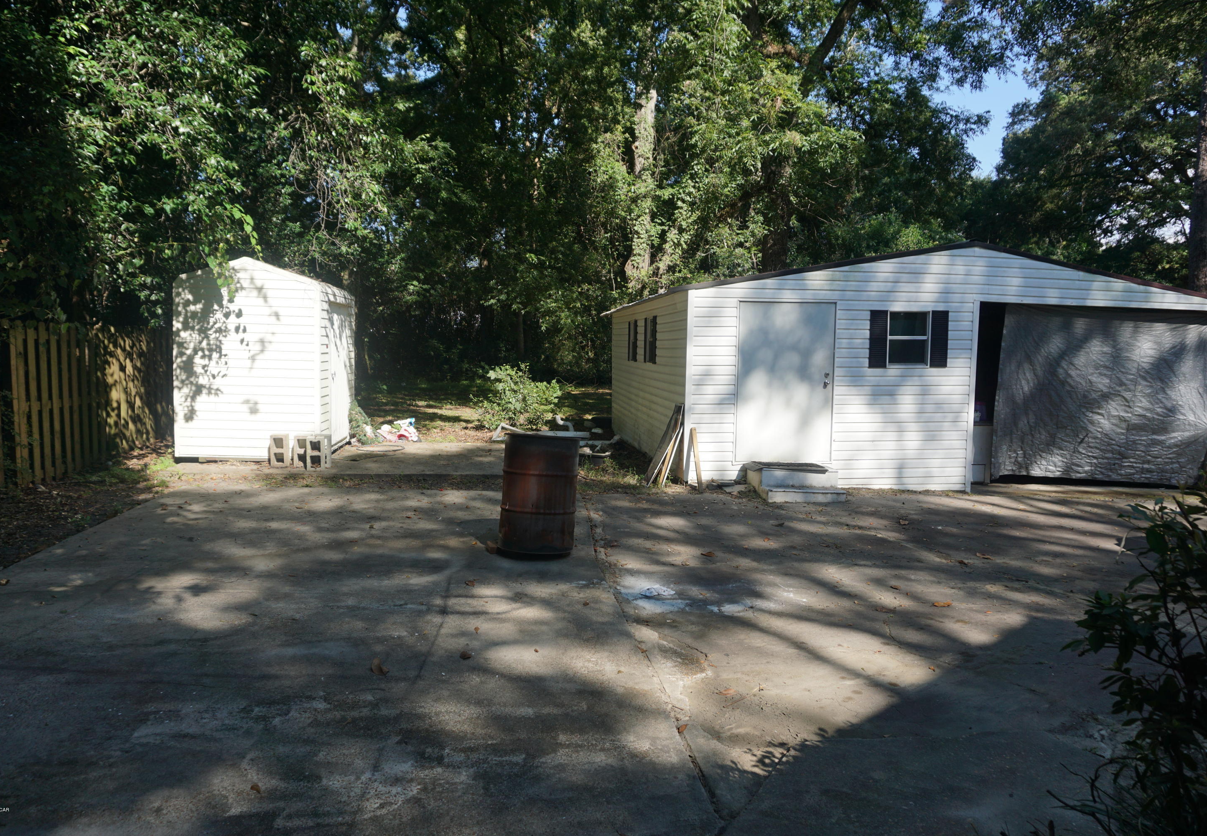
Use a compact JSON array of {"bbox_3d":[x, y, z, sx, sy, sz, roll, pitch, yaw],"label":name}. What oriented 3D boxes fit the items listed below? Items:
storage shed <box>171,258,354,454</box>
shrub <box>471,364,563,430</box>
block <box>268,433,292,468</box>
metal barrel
[{"bbox_3d":[-4.748,-0.858,12.043,1.830,2.600,2.500,0,5,-5],"label":"storage shed"},{"bbox_3d":[-1.723,-0.414,16.800,1.780,1.240,1.600,1,5,0],"label":"shrub"},{"bbox_3d":[-4.171,0.423,10.792,0.194,0.397,0.194,0,5,-7],"label":"block"},{"bbox_3d":[-0.509,0.587,6.610,0.595,0.880,0.595,4,-1,0],"label":"metal barrel"}]

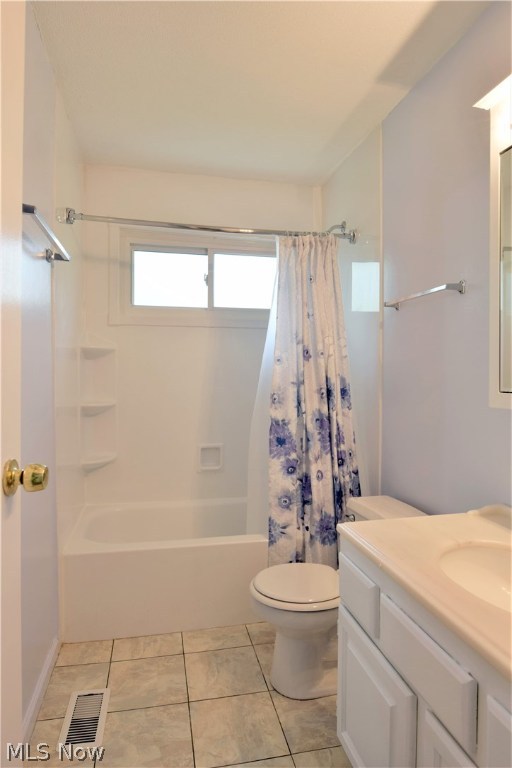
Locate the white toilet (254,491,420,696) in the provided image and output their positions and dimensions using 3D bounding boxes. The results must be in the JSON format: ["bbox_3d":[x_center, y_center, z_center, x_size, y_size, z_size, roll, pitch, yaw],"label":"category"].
[{"bbox_3d":[0.329,0.867,1.861,0.712,0.672,0.441,0,1,-12],"label":"white toilet"}]

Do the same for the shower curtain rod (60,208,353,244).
[{"bbox_3d":[-0.165,-0.809,2.310,1.513,0.065,0.065,-1,1,-15],"label":"shower curtain rod"}]

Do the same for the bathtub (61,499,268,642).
[{"bbox_3d":[-0.217,0.979,2.554,1.510,0.418,0.733,0,1,-12],"label":"bathtub"}]

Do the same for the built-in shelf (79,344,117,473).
[{"bbox_3d":[-0.914,0.138,2.638,0.185,0.763,0.200,0,1,-12],"label":"built-in shelf"}]

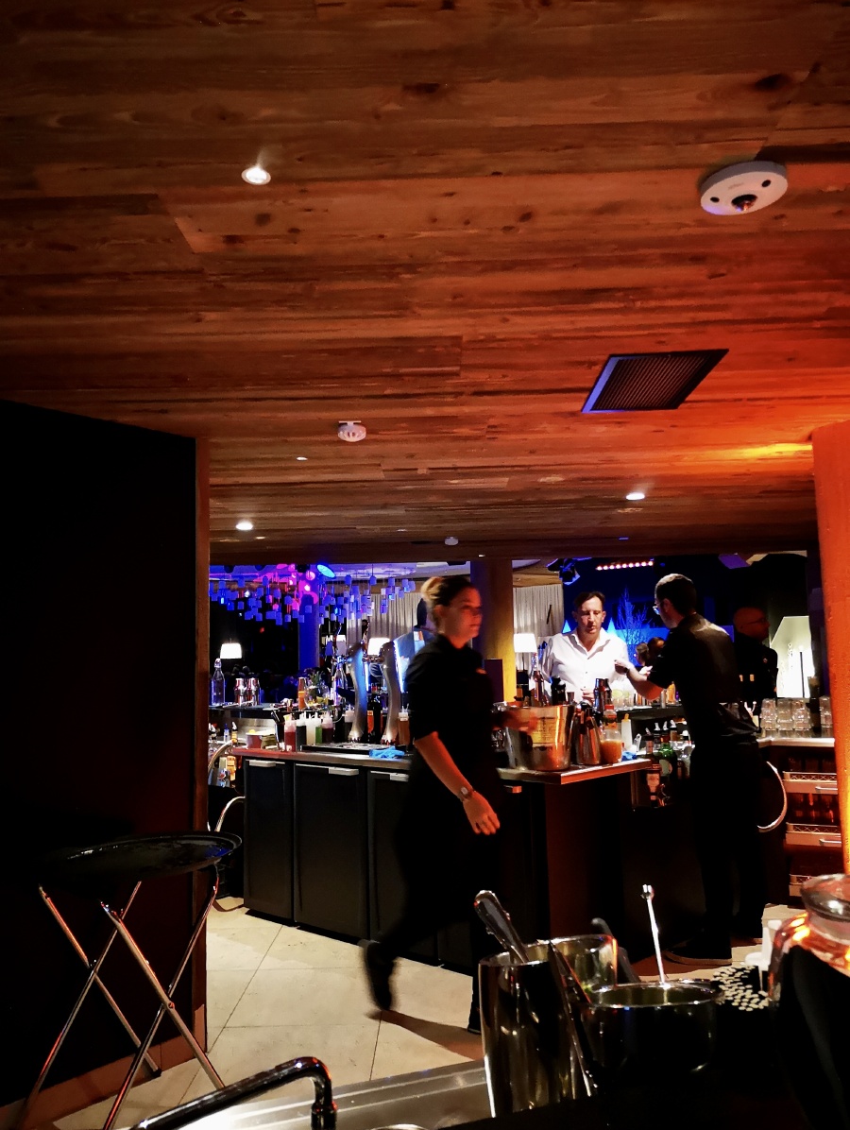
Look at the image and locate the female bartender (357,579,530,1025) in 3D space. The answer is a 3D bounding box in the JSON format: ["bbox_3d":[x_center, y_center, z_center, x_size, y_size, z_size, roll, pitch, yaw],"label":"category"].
[{"bbox_3d":[0.084,0.908,3.479,0.680,1.700,0.520,-5,-7,28],"label":"female bartender"}]

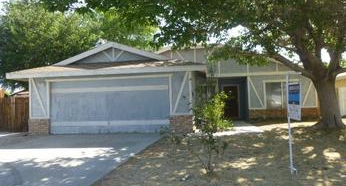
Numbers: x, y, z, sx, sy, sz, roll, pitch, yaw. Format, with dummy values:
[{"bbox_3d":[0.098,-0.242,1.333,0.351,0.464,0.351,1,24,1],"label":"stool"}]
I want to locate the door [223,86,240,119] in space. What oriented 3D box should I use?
[{"bbox_3d":[3.781,0.591,18.797,0.980,2.080,0.100,-2,-3,7],"label":"door"}]

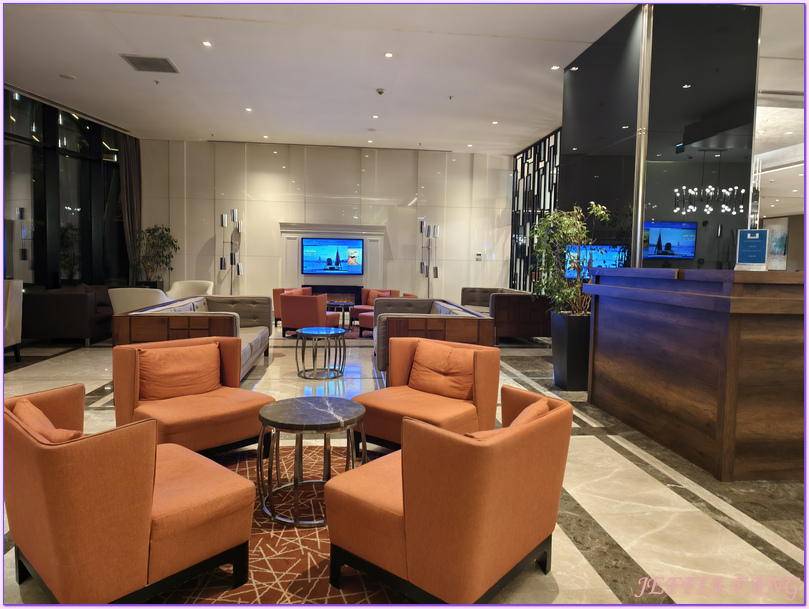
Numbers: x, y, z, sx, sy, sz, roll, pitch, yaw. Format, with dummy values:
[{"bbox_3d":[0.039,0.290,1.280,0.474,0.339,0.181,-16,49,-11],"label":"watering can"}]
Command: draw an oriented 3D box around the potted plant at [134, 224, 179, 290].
[{"bbox_3d":[-5.341,-0.746,11.598,0.920,1.940,0.897,1,4,-5],"label":"potted plant"}]

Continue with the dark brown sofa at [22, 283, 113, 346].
[{"bbox_3d":[-4.713,0.117,8.148,0.954,0.736,1.955,1,4,-6],"label":"dark brown sofa"}]

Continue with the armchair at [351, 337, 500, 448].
[{"bbox_3d":[0.138,0.613,3.434,0.664,0.716,0.685,5,6,37],"label":"armchair"}]

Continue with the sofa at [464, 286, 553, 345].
[{"bbox_3d":[1.652,0.164,9.220,0.959,0.782,2.066,1,4,-7],"label":"sofa"}]

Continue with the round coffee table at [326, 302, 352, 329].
[{"bbox_3d":[-1.131,0.214,9.529,0.498,0.460,0.498,1,4,-5],"label":"round coffee table"}]

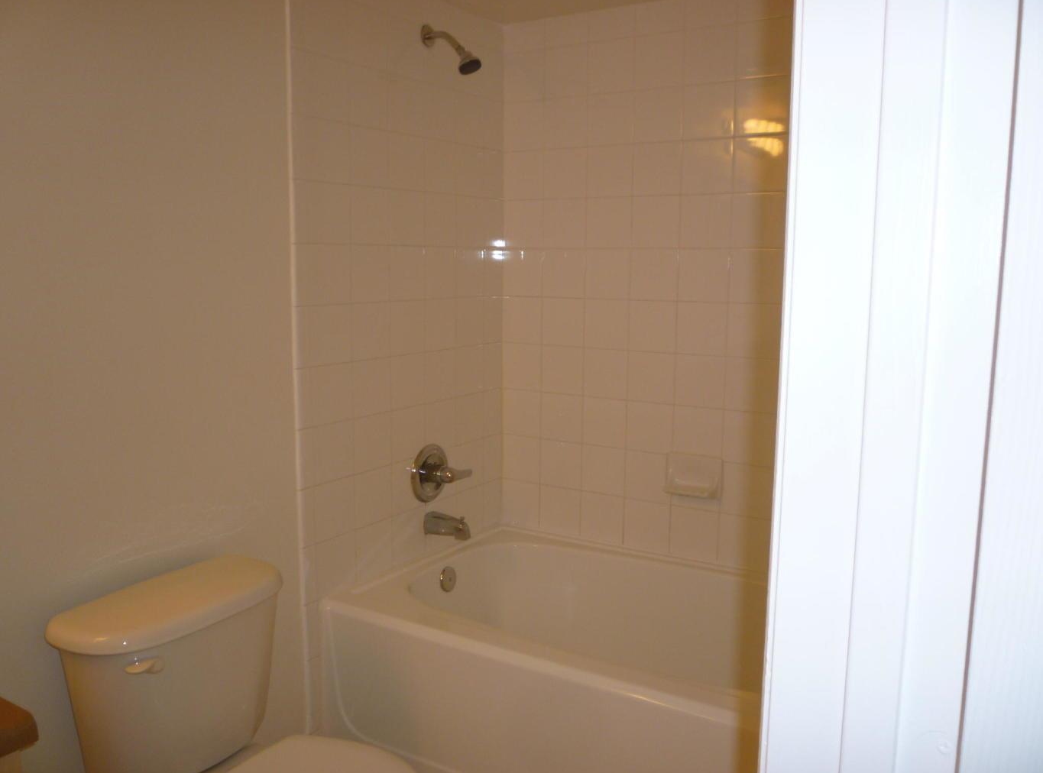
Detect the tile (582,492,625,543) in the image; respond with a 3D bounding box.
[{"bbox_3d":[0.261,0.415,2.801,0.152,0.147,0.009,5,9,32],"label":"tile"}]

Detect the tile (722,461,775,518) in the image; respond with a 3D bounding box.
[{"bbox_3d":[0.650,0.300,2.519,0.151,0.151,0.010,5,9,32],"label":"tile"}]

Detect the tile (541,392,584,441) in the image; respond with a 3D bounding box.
[{"bbox_3d":[0.133,0.099,2.812,0.151,0.151,0.010,6,10,32],"label":"tile"}]

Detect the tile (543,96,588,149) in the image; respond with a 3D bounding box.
[{"bbox_3d":[0.139,-0.812,2.699,0.152,0.152,0.009,6,10,32],"label":"tile"}]

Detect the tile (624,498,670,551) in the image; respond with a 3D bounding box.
[{"bbox_3d":[0.390,0.428,2.712,0.152,0.152,0.008,5,9,32],"label":"tile"}]

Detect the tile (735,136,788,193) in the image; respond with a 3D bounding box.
[{"bbox_3d":[0.659,-0.613,2.407,0.152,0.152,0.009,5,9,32],"label":"tile"}]

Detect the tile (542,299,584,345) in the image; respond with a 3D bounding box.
[{"bbox_3d":[0.135,-0.204,2.788,0.152,0.152,0.008,5,9,32],"label":"tile"}]

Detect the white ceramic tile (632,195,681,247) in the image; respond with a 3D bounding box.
[{"bbox_3d":[0.397,-0.484,2.584,0.152,0.152,0.008,5,9,32],"label":"white ceramic tile"}]

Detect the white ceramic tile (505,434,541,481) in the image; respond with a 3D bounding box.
[{"bbox_3d":[0.002,0.238,2.918,0.150,0.149,0.010,6,10,32],"label":"white ceramic tile"}]

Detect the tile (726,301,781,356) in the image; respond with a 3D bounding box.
[{"bbox_3d":[0.654,-0.155,2.457,0.151,0.151,0.010,5,9,32],"label":"tile"}]

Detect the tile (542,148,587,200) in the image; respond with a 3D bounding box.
[{"bbox_3d":[0.138,-0.660,2.720,0.152,0.152,0.009,6,10,32],"label":"tile"}]

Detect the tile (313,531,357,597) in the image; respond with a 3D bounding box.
[{"bbox_3d":[-0.494,0.474,2.320,0.010,0.151,0.149,6,10,32],"label":"tile"}]

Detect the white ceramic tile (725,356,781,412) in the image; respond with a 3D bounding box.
[{"bbox_3d":[0.654,-0.003,2.487,0.152,0.152,0.008,5,9,32],"label":"white ceramic tile"}]

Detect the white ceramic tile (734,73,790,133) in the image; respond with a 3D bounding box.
[{"bbox_3d":[0.659,-0.761,2.373,0.151,0.151,0.010,5,9,32],"label":"white ceramic tile"}]

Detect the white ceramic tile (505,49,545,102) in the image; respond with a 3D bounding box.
[{"bbox_3d":[0.012,-0.970,2.747,0.150,0.149,0.010,6,10,32],"label":"white ceramic tile"}]

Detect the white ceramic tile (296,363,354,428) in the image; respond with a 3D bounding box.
[{"bbox_3d":[-0.505,0.022,2.257,0.009,0.152,0.192,5,9,32],"label":"white ceramic tile"}]

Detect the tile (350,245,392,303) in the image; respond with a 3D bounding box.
[{"bbox_3d":[-0.405,-0.300,2.341,0.010,0.149,0.149,6,10,32],"label":"tile"}]

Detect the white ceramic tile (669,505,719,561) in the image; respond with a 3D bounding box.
[{"bbox_3d":[0.516,0.439,2.610,0.152,0.152,0.010,6,10,32],"label":"white ceramic tile"}]

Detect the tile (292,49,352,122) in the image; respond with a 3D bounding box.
[{"bbox_3d":[-0.489,-0.728,2.119,0.010,0.152,0.186,6,10,32],"label":"tile"}]

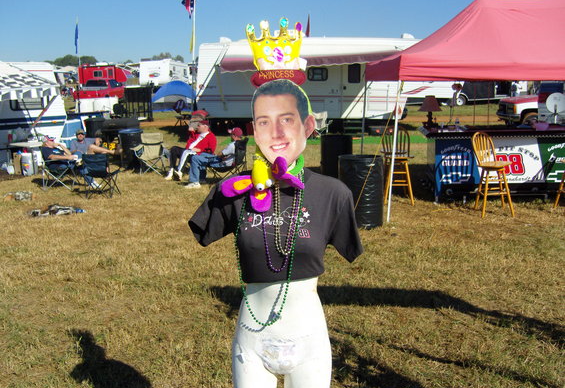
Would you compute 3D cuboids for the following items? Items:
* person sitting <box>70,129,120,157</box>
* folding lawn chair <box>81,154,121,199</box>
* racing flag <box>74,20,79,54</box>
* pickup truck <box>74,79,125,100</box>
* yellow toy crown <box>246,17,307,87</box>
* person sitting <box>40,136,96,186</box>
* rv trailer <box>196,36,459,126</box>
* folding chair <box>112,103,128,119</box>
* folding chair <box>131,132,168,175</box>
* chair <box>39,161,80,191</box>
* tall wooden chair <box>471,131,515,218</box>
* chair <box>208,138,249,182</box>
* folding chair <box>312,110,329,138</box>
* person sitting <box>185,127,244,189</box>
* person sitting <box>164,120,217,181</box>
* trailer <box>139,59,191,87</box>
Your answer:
[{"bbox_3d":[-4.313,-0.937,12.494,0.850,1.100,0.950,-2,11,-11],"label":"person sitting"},{"bbox_3d":[-3.453,-0.431,10.569,0.780,0.840,0.620,2,11,11],"label":"folding lawn chair"},{"bbox_3d":[-7.786,-5.958,21.000,0.200,1.380,0.160,-3,12,-16],"label":"racing flag"},{"bbox_3d":[-10.300,-6.227,34.500,2.000,1.880,5.600,3,11,14],"label":"pickup truck"},{"bbox_3d":[-0.015,-0.438,1.720,0.182,0.205,0.150,1,11,0],"label":"yellow toy crown"},{"bbox_3d":[-4.257,-0.661,11.095,1.030,1.080,0.640,1,11,6],"label":"person sitting"},{"bbox_3d":[1.609,-3.752,19.339,8.750,3.220,2.450,2,11,11],"label":"rv trailer"},{"bbox_3d":[-6.587,-3.126,22.411,0.650,0.920,0.620,2,11,11],"label":"folding chair"},{"bbox_3d":[-2.864,-0.885,11.913,0.820,0.900,0.640,1,11,3],"label":"folding chair"},{"bbox_3d":[-4.268,-0.487,10.600,0.630,0.850,0.820,-1,11,-10],"label":"chair"},{"bbox_3d":[2.711,-0.274,7.097,0.450,1.060,0.480,-3,12,-16],"label":"tall wooden chair"},{"bbox_3d":[-1.031,-0.630,10.600,0.650,0.860,0.820,3,11,11],"label":"chair"},{"bbox_3d":[1.247,-2.110,17.300,0.820,0.880,0.620,4,11,15],"label":"folding chair"},{"bbox_3d":[-1.286,-0.690,10.500,1.050,1.140,0.580,2,11,5],"label":"person sitting"},{"bbox_3d":[-1.902,-0.962,11.476,1.020,1.280,0.650,-3,12,-17],"label":"person sitting"},{"bbox_3d":[-10.900,-10.824,52.000,2.550,3.000,8.000,1,11,1],"label":"trailer"}]

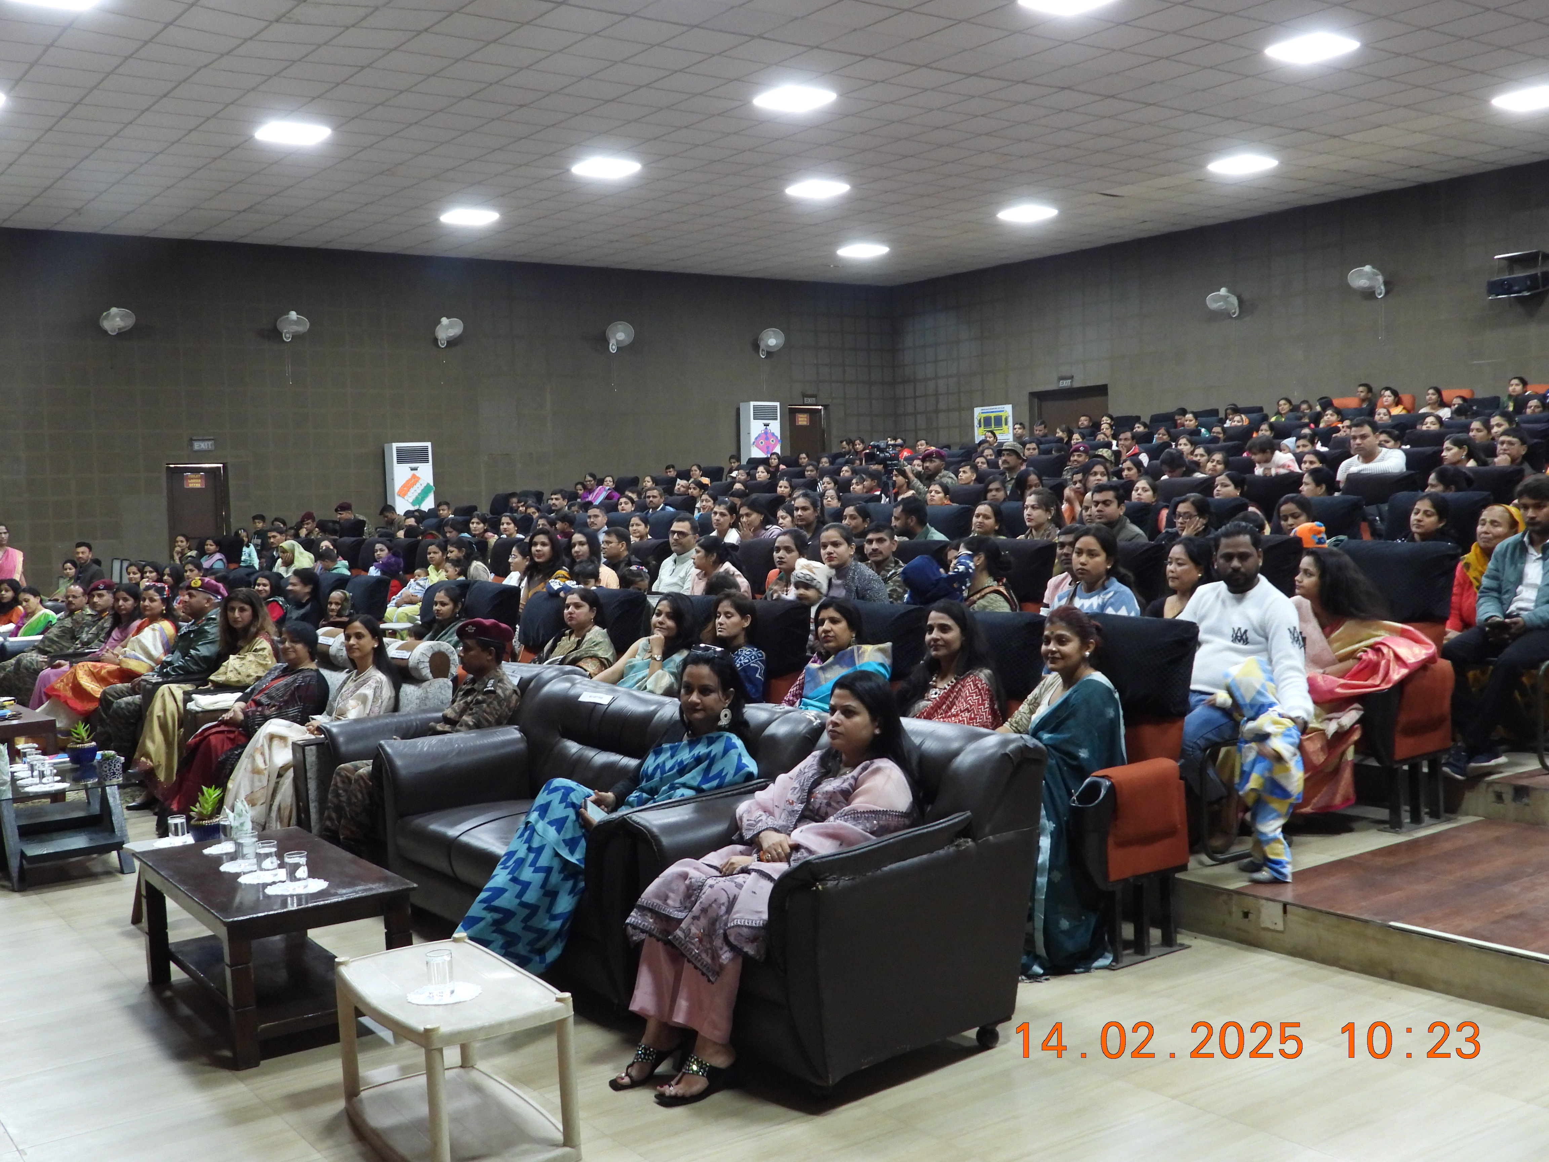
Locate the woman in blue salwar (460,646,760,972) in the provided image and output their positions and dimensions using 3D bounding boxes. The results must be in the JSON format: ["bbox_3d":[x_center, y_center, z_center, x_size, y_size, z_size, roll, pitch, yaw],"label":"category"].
[{"bbox_3d":[-0.539,0.772,5.207,0.935,1.057,0.630,-3,4,-26],"label":"woman in blue salwar"}]

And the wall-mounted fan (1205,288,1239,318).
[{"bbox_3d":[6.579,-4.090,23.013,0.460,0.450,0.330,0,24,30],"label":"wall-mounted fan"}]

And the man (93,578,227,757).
[{"bbox_3d":[-3.817,0.560,9.665,0.833,1.179,0.549,-4,4,-35],"label":"man"}]

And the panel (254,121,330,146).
[{"bbox_3d":[-4.878,-4.529,15.825,0.600,0.050,0.600,-4,4,-35],"label":"panel"}]

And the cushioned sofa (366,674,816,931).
[{"bbox_3d":[-0.699,0.846,5.770,0.904,0.853,1.930,-4,4,-35],"label":"cushioned sofa"}]

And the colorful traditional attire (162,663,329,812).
[{"bbox_3d":[-2.575,0.829,7.735,0.920,0.850,0.620,-3,3,-15],"label":"colorful traditional attire"}]

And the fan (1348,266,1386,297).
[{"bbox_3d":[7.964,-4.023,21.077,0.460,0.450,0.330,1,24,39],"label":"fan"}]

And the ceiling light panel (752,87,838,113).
[{"bbox_3d":[0.187,-4.636,15.062,0.600,0.050,0.600,-4,4,-35],"label":"ceiling light panel"}]

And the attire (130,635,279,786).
[{"bbox_3d":[-3.248,0.661,8.826,0.752,0.833,0.508,-4,4,-38],"label":"attire"}]

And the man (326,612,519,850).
[{"bbox_3d":[-1.504,0.726,6.634,0.980,1.130,0.600,-4,4,-29],"label":"man"}]

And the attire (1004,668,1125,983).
[{"bbox_3d":[0.972,0.851,5.573,0.680,1.000,0.520,-5,4,-41],"label":"attire"}]

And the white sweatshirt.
[{"bbox_3d":[1.749,0.278,5.981,0.559,0.579,0.406,0,4,32],"label":"white sweatshirt"}]

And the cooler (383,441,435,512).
[{"bbox_3d":[-5.497,-1.129,23.703,0.585,1.900,0.380,-4,4,-35],"label":"cooler"}]

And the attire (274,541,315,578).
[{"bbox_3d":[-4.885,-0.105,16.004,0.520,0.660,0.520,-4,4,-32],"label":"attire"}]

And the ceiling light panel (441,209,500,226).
[{"bbox_3d":[-4.055,-4.842,20.797,0.600,0.050,0.600,-4,4,-35],"label":"ceiling light panel"}]

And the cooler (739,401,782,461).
[{"bbox_3d":[-0.224,-2.138,27.112,0.612,1.870,0.340,-4,4,-35],"label":"cooler"}]

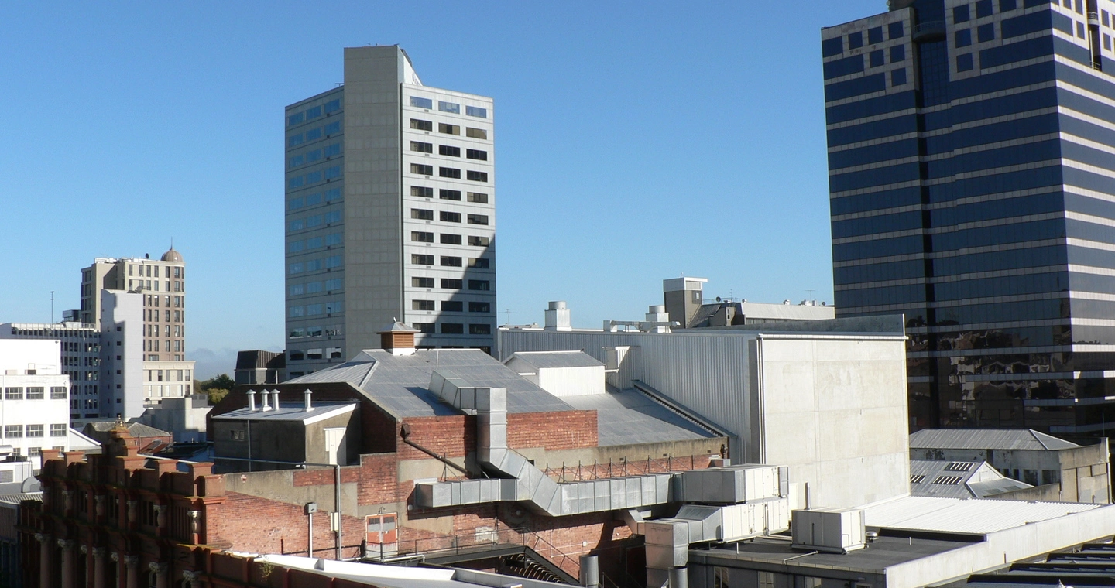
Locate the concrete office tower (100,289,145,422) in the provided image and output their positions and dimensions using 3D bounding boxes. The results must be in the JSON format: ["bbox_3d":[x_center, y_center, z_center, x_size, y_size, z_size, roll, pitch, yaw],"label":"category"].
[{"bbox_3d":[-95.371,19.228,253.938,6.300,38.200,7.400,3,-6,-42],"label":"concrete office tower"}]

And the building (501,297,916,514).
[{"bbox_3d":[10.272,12.292,84.829,16.700,22.500,24.850,3,-6,-42],"label":"building"}]

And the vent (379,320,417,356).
[{"bbox_3d":[-9.187,2.604,67.292,2.023,2.043,1.530,3,-6,-42],"label":"vent"}]

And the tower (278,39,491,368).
[{"bbox_3d":[-27.986,-2.933,194.686,25.500,70.700,25.200,3,-6,-42],"label":"tower"}]

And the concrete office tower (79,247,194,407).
[{"bbox_3d":[-100.871,14.751,277.956,21.300,50.900,16.200,3,-6,-42],"label":"concrete office tower"}]

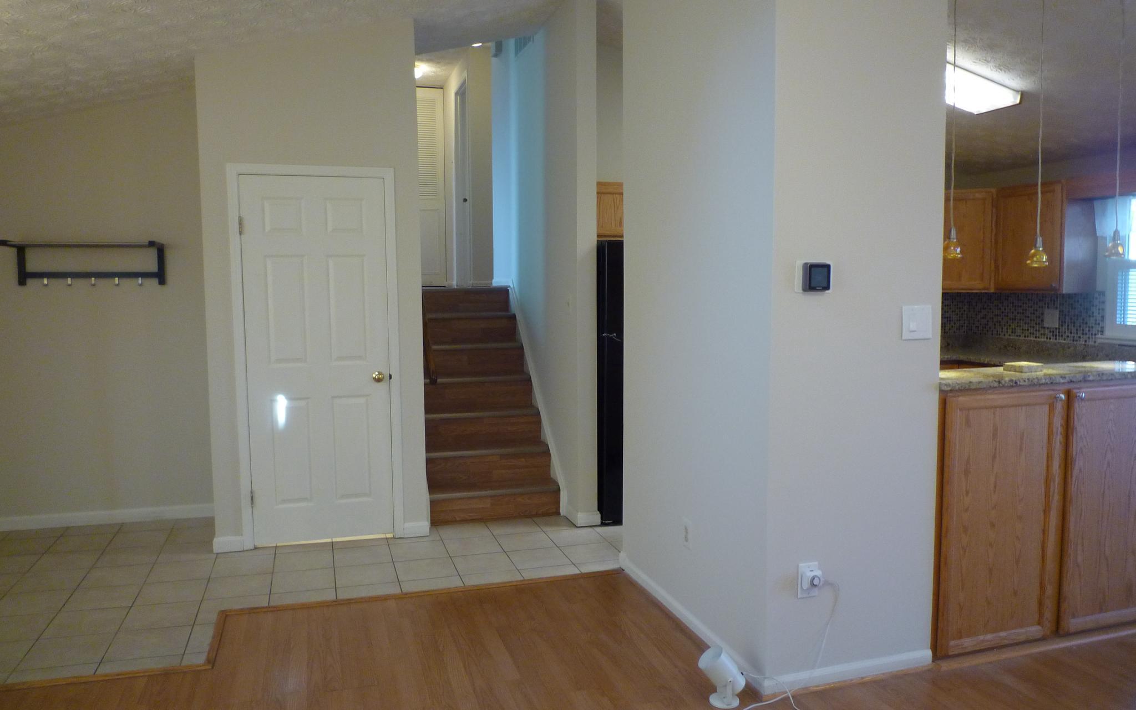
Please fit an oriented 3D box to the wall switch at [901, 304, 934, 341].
[{"bbox_3d":[1.220,-0.112,2.859,0.117,0.115,0.010,-2,5,-17],"label":"wall switch"}]

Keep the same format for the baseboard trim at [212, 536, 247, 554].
[{"bbox_3d":[-1.836,1.025,4.452,0.158,0.085,0.015,-2,5,-17],"label":"baseboard trim"}]

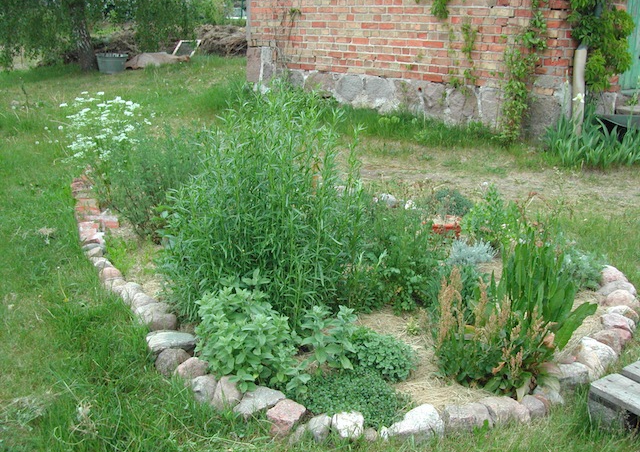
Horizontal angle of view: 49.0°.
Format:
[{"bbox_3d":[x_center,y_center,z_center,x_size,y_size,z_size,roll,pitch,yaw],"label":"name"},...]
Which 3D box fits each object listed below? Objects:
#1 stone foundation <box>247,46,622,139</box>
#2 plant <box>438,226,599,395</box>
[{"bbox_3d":[0.816,-1.465,7.325,0.400,0.530,5.040,-13,21,-38],"label":"stone foundation"},{"bbox_3d":[0.815,0.340,2.930,0.640,0.500,0.550,5,17,16],"label":"plant"}]

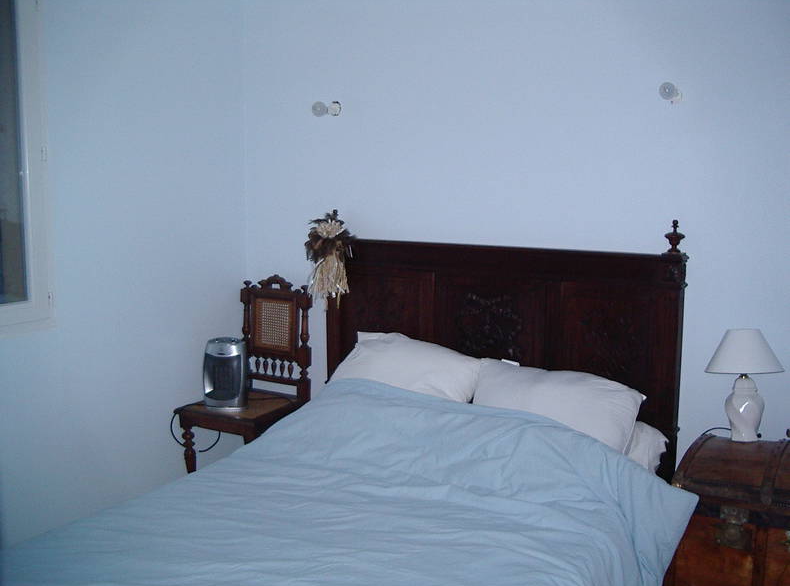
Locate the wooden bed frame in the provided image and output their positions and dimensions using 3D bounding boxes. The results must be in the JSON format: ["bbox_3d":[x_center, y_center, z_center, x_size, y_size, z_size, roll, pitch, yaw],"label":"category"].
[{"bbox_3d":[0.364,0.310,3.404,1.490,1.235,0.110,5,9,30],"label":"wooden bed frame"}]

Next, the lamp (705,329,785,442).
[{"bbox_3d":[1.091,0.287,2.685,0.245,0.356,0.245,5,9,30],"label":"lamp"}]

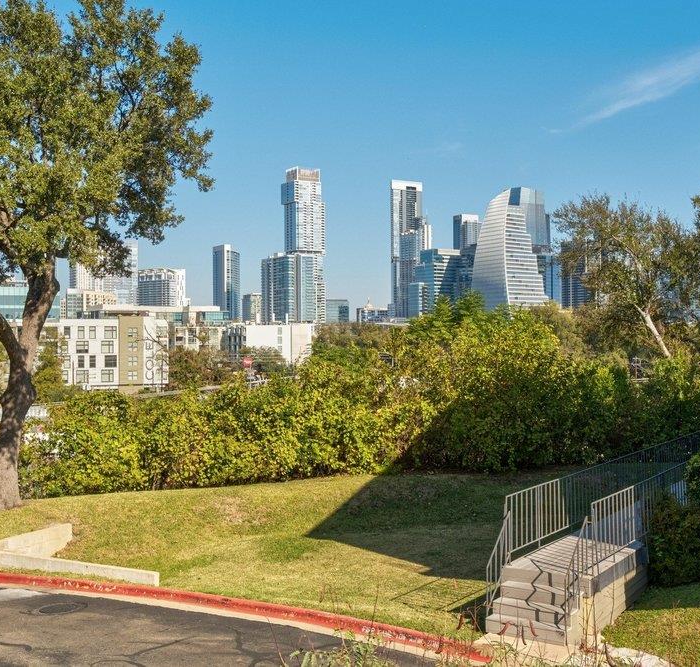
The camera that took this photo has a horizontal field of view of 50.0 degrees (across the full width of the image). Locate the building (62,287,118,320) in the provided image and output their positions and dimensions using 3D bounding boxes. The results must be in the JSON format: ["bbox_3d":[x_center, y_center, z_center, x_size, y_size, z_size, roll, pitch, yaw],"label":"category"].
[{"bbox_3d":[-228.000,-14.000,660.000,45.000,49.000,30.000,0,0,-30],"label":"building"}]

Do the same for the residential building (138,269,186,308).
[{"bbox_3d":[-236.000,-33.000,940.000,48.000,97.000,40.000,-1,0,36],"label":"residential building"}]

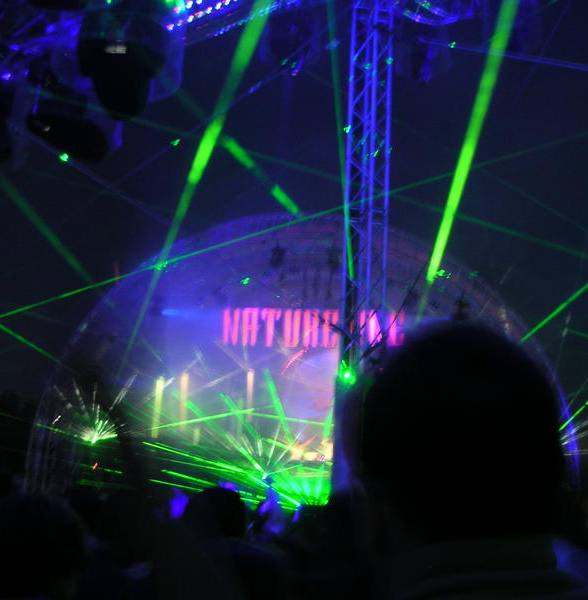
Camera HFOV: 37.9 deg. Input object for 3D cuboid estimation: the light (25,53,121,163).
[{"bbox_3d":[-1.437,-1.274,5.600,0.500,0.580,0.460,8,-14,-22],"label":"light"}]

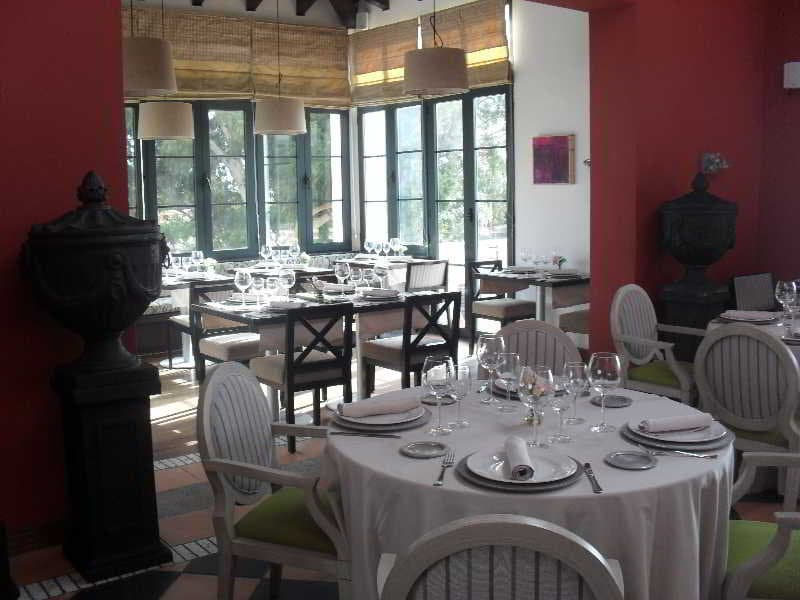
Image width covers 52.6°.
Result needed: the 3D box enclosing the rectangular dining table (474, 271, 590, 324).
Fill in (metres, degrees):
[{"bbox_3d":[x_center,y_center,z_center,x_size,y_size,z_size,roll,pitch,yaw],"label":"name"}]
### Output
[{"bbox_3d":[1.206,0.157,6.803,0.800,0.760,0.920,-7,9,-35],"label":"rectangular dining table"}]

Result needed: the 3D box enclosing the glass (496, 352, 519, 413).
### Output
[{"bbox_3d":[0.355,0.263,2.659,0.080,0.192,0.080,-1,8,0],"label":"glass"}]

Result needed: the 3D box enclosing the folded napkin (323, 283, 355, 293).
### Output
[{"bbox_3d":[-0.443,-0.087,5.866,0.260,0.045,0.060,4,9,32],"label":"folded napkin"}]

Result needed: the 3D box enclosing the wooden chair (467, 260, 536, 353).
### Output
[{"bbox_3d":[0.921,0.084,7.158,0.450,0.820,0.520,-7,9,-35],"label":"wooden chair"}]

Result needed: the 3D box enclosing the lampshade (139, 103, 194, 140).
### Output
[{"bbox_3d":[-2.006,-1.534,6.950,0.480,0.290,0.480,-1,8,0],"label":"lampshade"}]

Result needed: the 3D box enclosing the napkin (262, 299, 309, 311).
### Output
[{"bbox_3d":[-0.699,0.027,4.898,0.270,0.055,0.070,-5,8,-25],"label":"napkin"}]

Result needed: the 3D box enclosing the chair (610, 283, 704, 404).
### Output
[{"bbox_3d":[1.549,0.391,4.568,0.570,0.940,0.545,-9,11,-44],"label":"chair"}]

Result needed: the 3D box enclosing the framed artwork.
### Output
[{"bbox_3d":[1.347,-1.233,7.119,0.035,0.419,0.476,-8,10,-41],"label":"framed artwork"}]

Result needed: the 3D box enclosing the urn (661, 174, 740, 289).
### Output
[{"bbox_3d":[1.981,-0.461,5.366,0.525,0.760,0.525,-7,9,-35],"label":"urn"}]

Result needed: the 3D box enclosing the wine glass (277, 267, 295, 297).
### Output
[{"bbox_3d":[-0.747,-0.089,5.343,0.100,0.214,0.100,-1,8,0],"label":"wine glass"}]

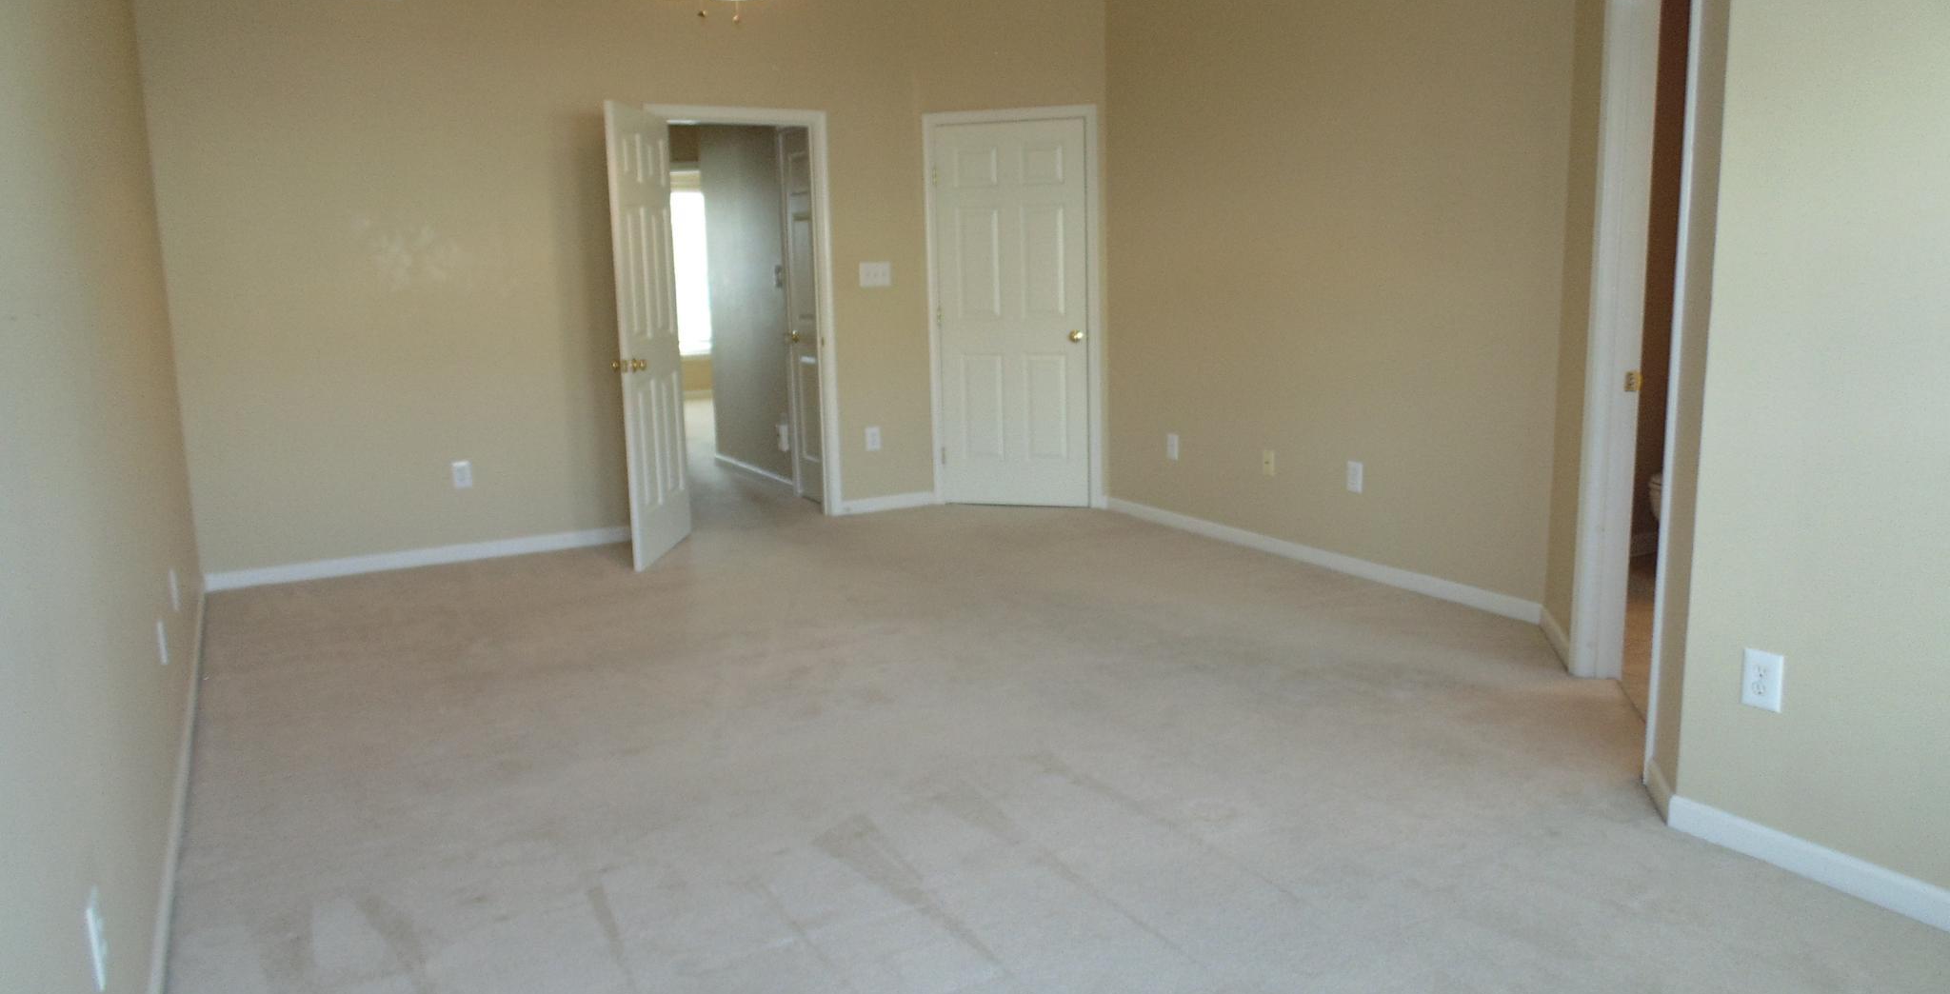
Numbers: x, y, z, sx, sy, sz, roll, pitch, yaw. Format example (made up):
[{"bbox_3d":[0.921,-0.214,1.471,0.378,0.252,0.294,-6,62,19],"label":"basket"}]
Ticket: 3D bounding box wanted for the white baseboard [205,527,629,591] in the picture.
[{"bbox_3d":[-2.425,0.261,5.722,1.930,0.080,0.016,-7,12,-30],"label":"white baseboard"}]

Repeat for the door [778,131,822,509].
[{"bbox_3d":[-0.900,-0.978,6.896,0.045,2.040,0.560,-7,12,-30],"label":"door"}]

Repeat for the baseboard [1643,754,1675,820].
[{"bbox_3d":[1.582,0.670,2.864,0.016,0.082,0.225,1,11,15],"label":"baseboard"}]

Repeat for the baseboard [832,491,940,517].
[{"bbox_3d":[-0.481,0.024,6.807,0.570,0.080,0.016,-7,12,-30],"label":"baseboard"}]

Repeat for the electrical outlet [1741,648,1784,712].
[{"bbox_3d":[1.608,0.375,2.527,0.010,0.118,0.076,-7,12,-30],"label":"electrical outlet"}]

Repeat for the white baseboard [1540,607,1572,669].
[{"bbox_3d":[1.901,0.454,4.069,0.016,0.082,0.540,1,11,15],"label":"white baseboard"}]

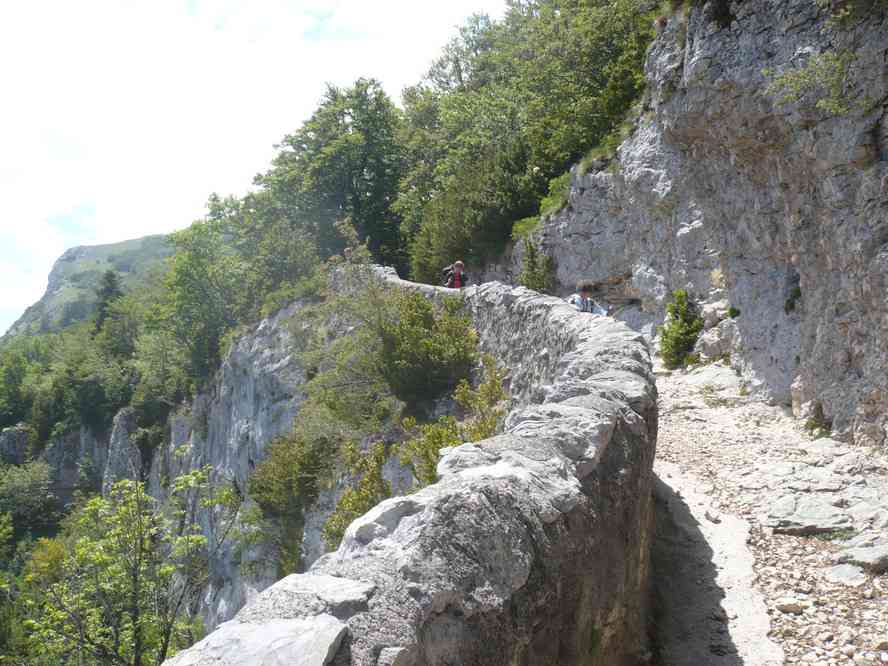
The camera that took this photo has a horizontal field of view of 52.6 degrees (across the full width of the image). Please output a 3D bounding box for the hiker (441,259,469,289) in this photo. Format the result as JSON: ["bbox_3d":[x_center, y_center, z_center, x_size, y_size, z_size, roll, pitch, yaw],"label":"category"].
[{"bbox_3d":[0.274,-0.776,20.500,0.550,1.720,0.500,1,-3,-27],"label":"hiker"}]

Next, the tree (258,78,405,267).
[{"bbox_3d":[-4.511,-6.034,36.000,6.000,8.400,5.600,0,-2,0],"label":"tree"}]

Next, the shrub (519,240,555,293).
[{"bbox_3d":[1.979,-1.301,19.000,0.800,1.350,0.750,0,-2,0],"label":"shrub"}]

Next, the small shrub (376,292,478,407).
[{"bbox_3d":[-0.257,0.257,14.000,1.600,1.750,1.500,0,-2,0],"label":"small shrub"}]

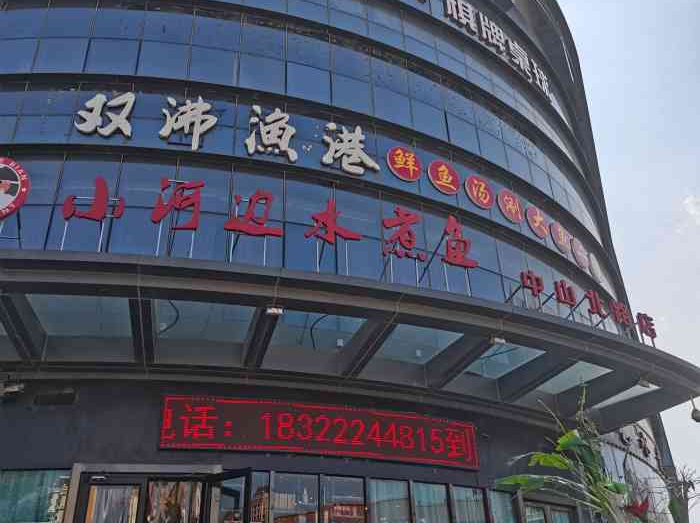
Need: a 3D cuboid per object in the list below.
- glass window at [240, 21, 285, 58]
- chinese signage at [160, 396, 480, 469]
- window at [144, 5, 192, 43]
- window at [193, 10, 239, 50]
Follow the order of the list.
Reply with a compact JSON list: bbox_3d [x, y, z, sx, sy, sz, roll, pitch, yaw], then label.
[{"bbox_3d":[-1.615,-4.193,13.161,0.869,0.973,0.080,7,-32,-15],"label":"glass window"},{"bbox_3d":[-0.210,2.369,9.683,4.678,0.726,0.280,10,-33,-19],"label":"chinese signage"},{"bbox_3d":[-3.310,-4.332,12.812,0.869,0.973,0.080,3,-32,-9],"label":"window"},{"bbox_3d":[-2.457,-4.277,12.963,0.869,0.973,0.080,5,-32,-12],"label":"window"}]

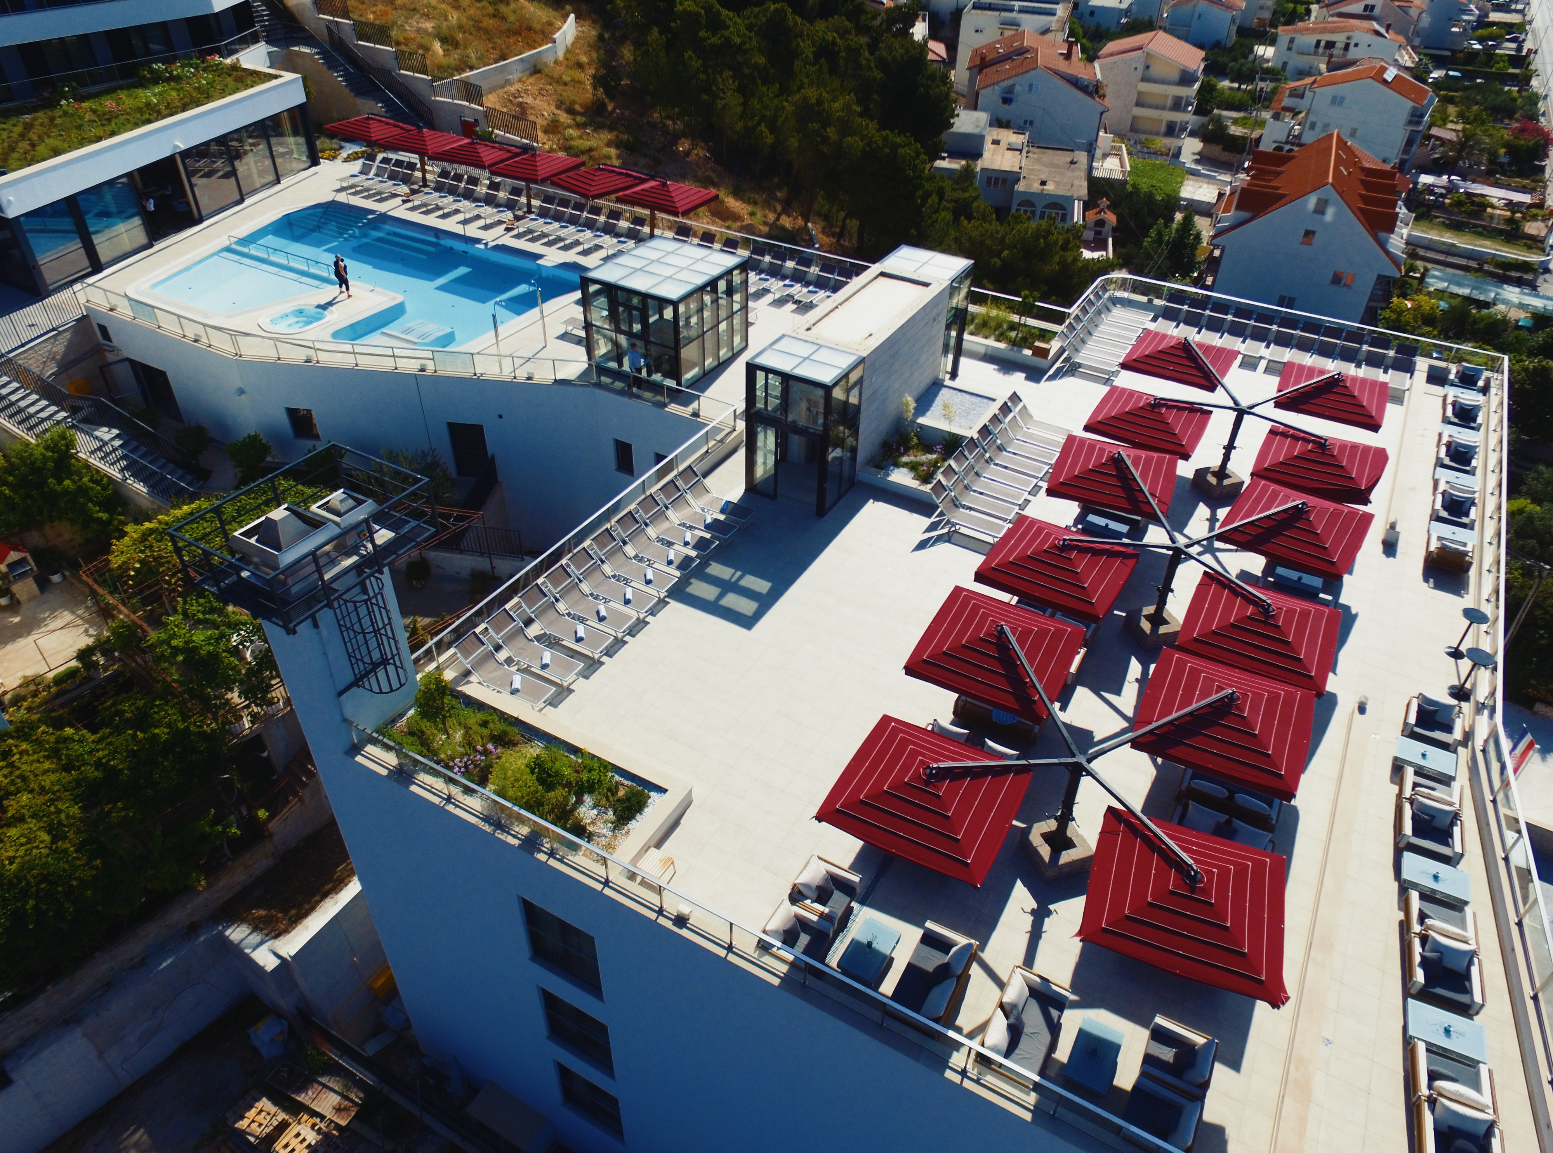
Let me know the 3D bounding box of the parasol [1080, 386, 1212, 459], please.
[{"bbox_3d":[10.476,-4.573,24.988,2.750,0.600,2.750,22,44,24],"label":"parasol"}]

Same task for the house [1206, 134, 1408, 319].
[{"bbox_3d":[51.238,-33.293,85.727,14.500,12.500,18.000,21,44,23],"label":"house"}]

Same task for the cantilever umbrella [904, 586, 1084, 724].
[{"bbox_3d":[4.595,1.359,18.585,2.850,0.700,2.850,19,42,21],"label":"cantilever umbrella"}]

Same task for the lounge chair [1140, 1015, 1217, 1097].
[{"bbox_3d":[6.559,7.911,14.713,0.920,0.730,0.900,20,42,22],"label":"lounge chair"}]

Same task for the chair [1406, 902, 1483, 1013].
[{"bbox_3d":[11.619,6.959,15.639,0.970,0.700,0.920,15,42,17],"label":"chair"}]

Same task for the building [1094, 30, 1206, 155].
[{"bbox_3d":[47.124,-62.655,115.730,11.800,11.500,14.000,18,43,20],"label":"building"}]

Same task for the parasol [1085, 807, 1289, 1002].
[{"bbox_3d":[6.666,4.989,14.453,2.950,0.700,2.850,15,39,15],"label":"parasol"}]

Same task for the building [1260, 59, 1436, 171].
[{"bbox_3d":[65.676,-52.620,102.855,14.600,9.700,11.800,24,42,24],"label":"building"}]

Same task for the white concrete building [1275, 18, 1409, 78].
[{"bbox_3d":[79.944,-74.277,127.000,15.000,8.600,10.500,18,42,20],"label":"white concrete building"}]

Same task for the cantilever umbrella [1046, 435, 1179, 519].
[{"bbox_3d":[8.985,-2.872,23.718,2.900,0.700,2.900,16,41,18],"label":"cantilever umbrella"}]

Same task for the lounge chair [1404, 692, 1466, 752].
[{"bbox_3d":[14.843,3.340,20.322,0.930,0.730,0.930,21,43,23],"label":"lounge chair"}]

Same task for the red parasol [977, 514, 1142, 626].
[{"bbox_3d":[6.739,-0.442,21.287,3.000,0.700,3.050,21,41,21],"label":"red parasol"}]

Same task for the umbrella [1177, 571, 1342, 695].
[{"bbox_3d":[10.189,0.896,18.730,2.750,0.600,2.750,21,44,23],"label":"umbrella"}]

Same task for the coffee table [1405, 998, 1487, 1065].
[{"bbox_3d":[11.324,7.753,15.233,1.120,0.420,0.670,17,41,19],"label":"coffee table"}]

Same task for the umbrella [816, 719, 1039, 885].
[{"bbox_3d":[2.635,3.568,15.361,2.750,0.600,2.750,20,43,22],"label":"umbrella"}]

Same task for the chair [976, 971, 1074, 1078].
[{"bbox_3d":[3.934,7.175,14.237,0.930,0.740,1.720,19,40,19],"label":"chair"}]

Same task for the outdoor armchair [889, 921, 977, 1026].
[{"bbox_3d":[2.732,7.031,15.664,0.940,0.730,1.680,19,42,21],"label":"outdoor armchair"}]

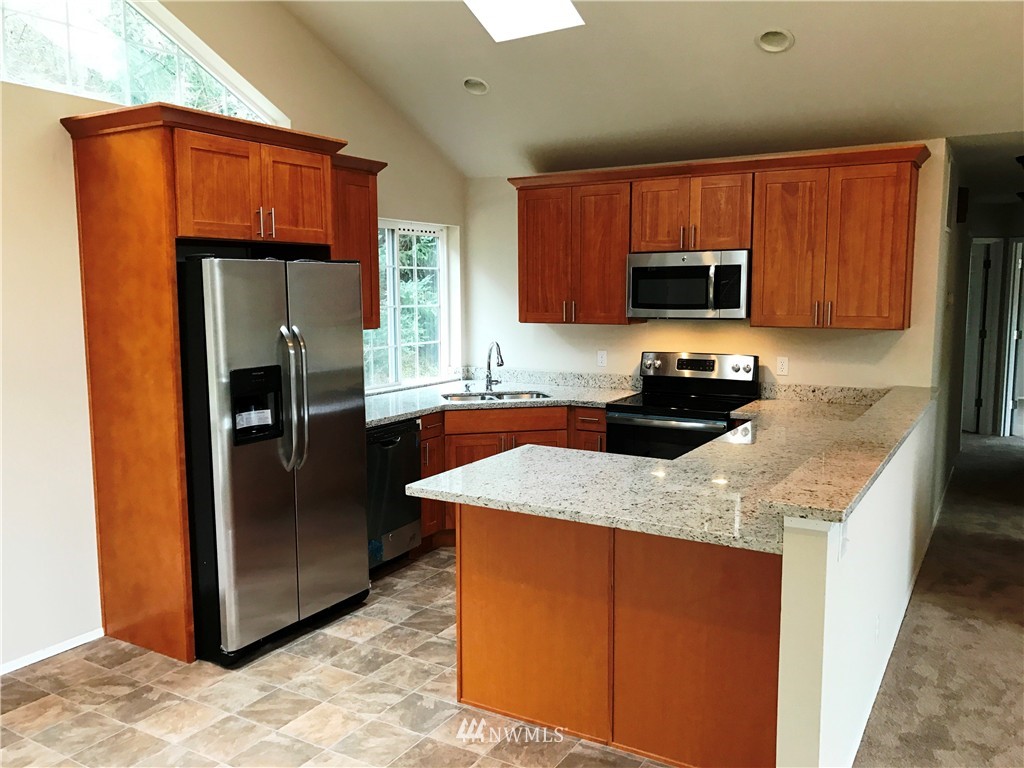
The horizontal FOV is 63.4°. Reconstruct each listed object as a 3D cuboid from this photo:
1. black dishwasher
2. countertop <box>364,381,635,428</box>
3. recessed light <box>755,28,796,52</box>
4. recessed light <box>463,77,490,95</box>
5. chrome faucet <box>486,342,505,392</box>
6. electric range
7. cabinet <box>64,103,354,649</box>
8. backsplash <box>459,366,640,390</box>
[{"bbox_3d":[-0.947,0.622,4.838,0.605,0.828,0.600,4,8,30],"label":"black dishwasher"},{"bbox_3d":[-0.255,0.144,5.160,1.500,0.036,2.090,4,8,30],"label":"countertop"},{"bbox_3d":[1.319,-1.728,4.150,0.188,0.040,0.188,4,-15,30],"label":"recessed light"},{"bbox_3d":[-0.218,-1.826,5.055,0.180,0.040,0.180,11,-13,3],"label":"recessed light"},{"bbox_3d":[-0.106,-0.116,5.707,0.100,0.350,0.260,-3,7,-21],"label":"chrome faucet"},{"bbox_3d":[1.068,0.428,5.211,0.765,1.192,0.685,4,8,30],"label":"electric range"},{"bbox_3d":[-1.391,-0.009,4.017,0.670,2.356,1.085,4,8,30],"label":"cabinet"},{"bbox_3d":[0.271,-0.034,6.035,1.490,0.108,0.022,4,8,30],"label":"backsplash"}]

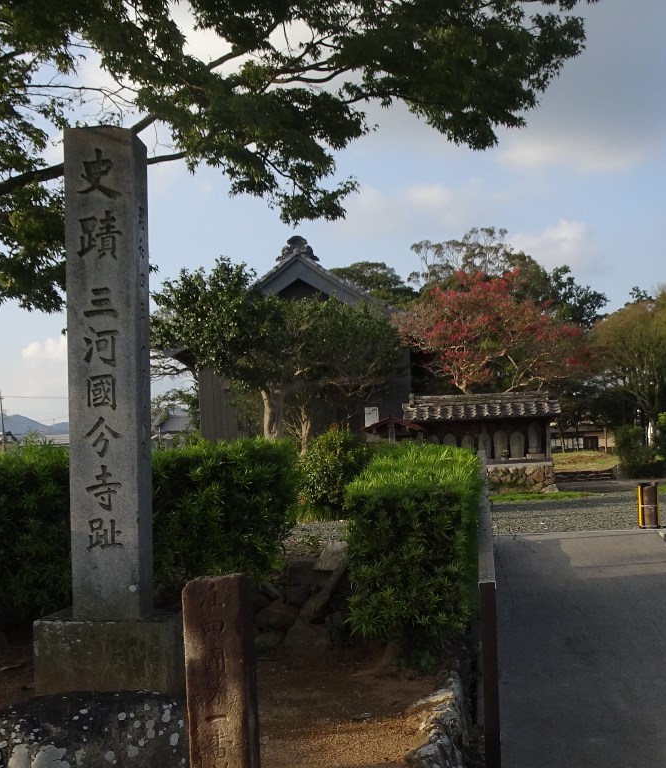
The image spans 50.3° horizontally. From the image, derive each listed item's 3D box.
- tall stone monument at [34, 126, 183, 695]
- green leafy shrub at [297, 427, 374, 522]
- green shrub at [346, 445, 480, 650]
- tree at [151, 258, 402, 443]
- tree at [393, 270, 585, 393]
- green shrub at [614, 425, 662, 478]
[{"bbox_3d":[-1.030,0.080,3.430,0.610,2.580,0.580,-1,-1,-2],"label":"tall stone monument"},{"bbox_3d":[0.030,1.100,8.800,1.000,1.160,0.950,-1,-2,0],"label":"green leafy shrub"},{"bbox_3d":[0.600,1.050,4.950,0.760,1.300,1.450,-2,-2,12],"label":"green shrub"},{"bbox_3d":[-0.850,-0.030,10.700,3.750,3.700,3.400,-1,-2,-5],"label":"tree"},{"bbox_3d":[3.420,-0.180,15.500,4.200,4.500,4.000,-2,-2,12],"label":"tree"},{"bbox_3d":[6.950,1.520,16.200,1.100,1.220,1.050,-2,-2,23],"label":"green shrub"}]

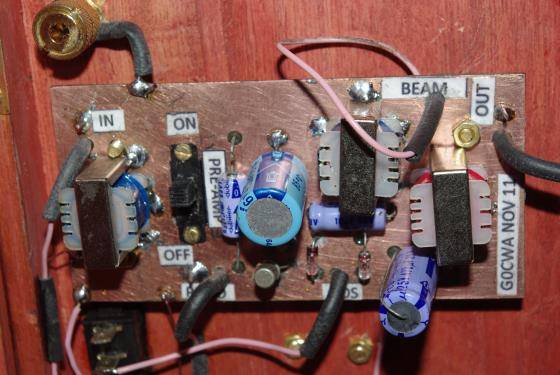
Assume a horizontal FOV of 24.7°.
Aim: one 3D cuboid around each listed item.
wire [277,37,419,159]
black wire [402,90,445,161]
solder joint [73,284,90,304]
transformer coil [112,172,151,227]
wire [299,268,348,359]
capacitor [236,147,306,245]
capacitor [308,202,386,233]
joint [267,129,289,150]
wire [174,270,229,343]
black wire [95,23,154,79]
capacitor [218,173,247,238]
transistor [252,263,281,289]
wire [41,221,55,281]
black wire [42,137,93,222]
[{"bbox_3d":[0.015,-0.020,0.276,0.031,0.022,0.022,-1,19,6],"label":"wire"},{"bbox_3d":[0.032,-0.013,0.277,0.004,0.004,0.018,26,60,-2],"label":"black wire"},{"bbox_3d":[-0.045,0.024,0.290,0.003,0.004,0.003,-1,18,7],"label":"solder joint"},{"bbox_3d":[-0.039,0.005,0.287,0.018,0.015,0.009,-1,15,6],"label":"transformer coil"},{"bbox_3d":[0.011,0.030,0.299,0.006,0.023,0.005,19,20,-1],"label":"wire"},{"bbox_3d":[-0.001,0.002,0.281,0.014,0.014,0.019,-1,26,7],"label":"capacitor"},{"bbox_3d":[0.015,0.007,0.288,0.017,0.006,0.006,0,19,6],"label":"capacitor"},{"bbox_3d":[-0.001,-0.011,0.289,0.004,0.005,0.003,-1,15,6],"label":"joint"},{"bbox_3d":[-0.019,0.027,0.297,0.005,0.018,0.008,31,7,-3],"label":"wire"},{"bbox_3d":[-0.035,-0.031,0.285,0.013,0.013,0.005,-1,19,6],"label":"black wire"},{"bbox_3d":[-0.010,0.004,0.291,0.006,0.015,0.006,-2,15,6],"label":"capacitor"},{"bbox_3d":[-0.003,0.020,0.296,0.005,0.005,0.005,-1,19,6],"label":"transistor"},{"bbox_3d":[-0.055,0.015,0.302,0.003,0.015,0.003,6,19,4],"label":"wire"},{"bbox_3d":[-0.048,-0.002,0.292,0.003,0.021,0.004,26,7,-2],"label":"black wire"}]

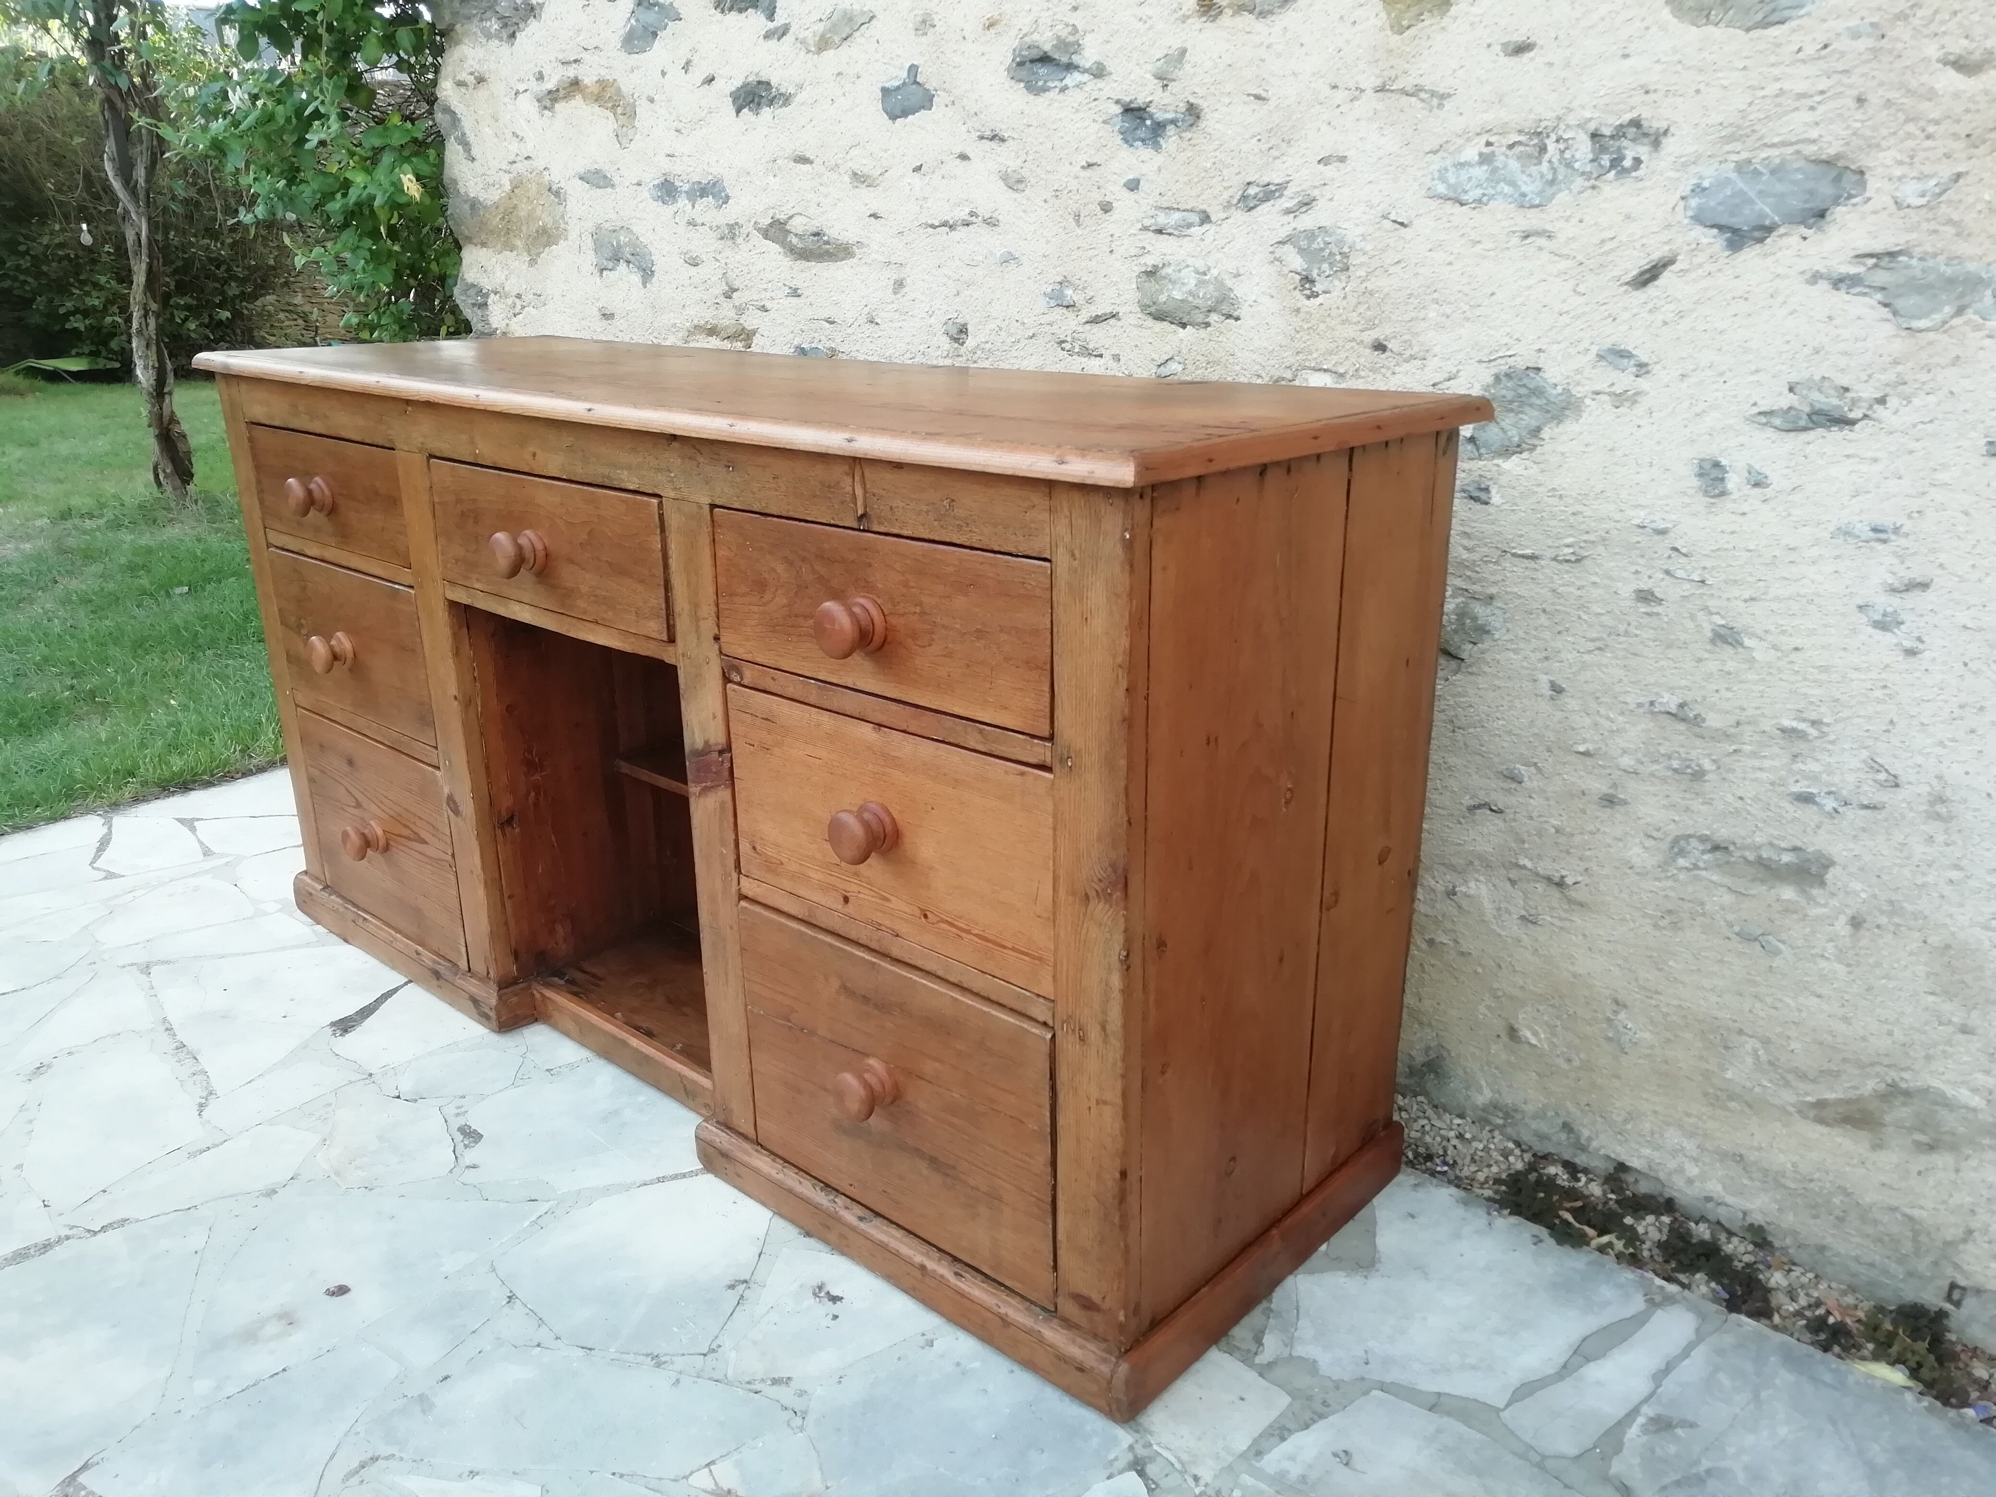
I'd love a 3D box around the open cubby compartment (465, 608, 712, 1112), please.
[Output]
[{"bbox_3d":[-0.328,0.076,1.923,0.476,0.560,0.451,15,24,40],"label":"open cubby compartment"}]

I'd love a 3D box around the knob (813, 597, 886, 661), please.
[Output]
[{"bbox_3d":[-0.129,-0.103,1.289,0.051,0.051,0.047,15,24,40],"label":"knob"}]

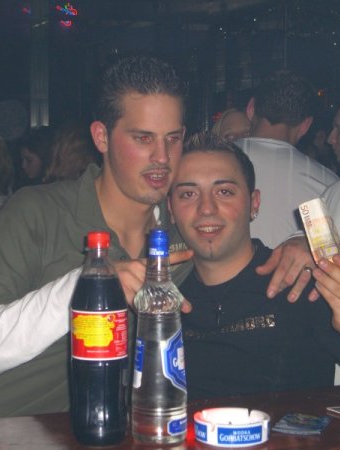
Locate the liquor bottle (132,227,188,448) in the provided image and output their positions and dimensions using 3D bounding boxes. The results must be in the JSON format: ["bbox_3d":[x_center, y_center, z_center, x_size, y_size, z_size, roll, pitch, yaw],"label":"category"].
[{"bbox_3d":[-0.015,0.158,1.680,0.078,0.302,0.078,0,2,0],"label":"liquor bottle"}]

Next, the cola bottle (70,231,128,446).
[{"bbox_3d":[-0.099,0.159,1.665,0.083,0.303,0.083,0,2,0],"label":"cola bottle"}]

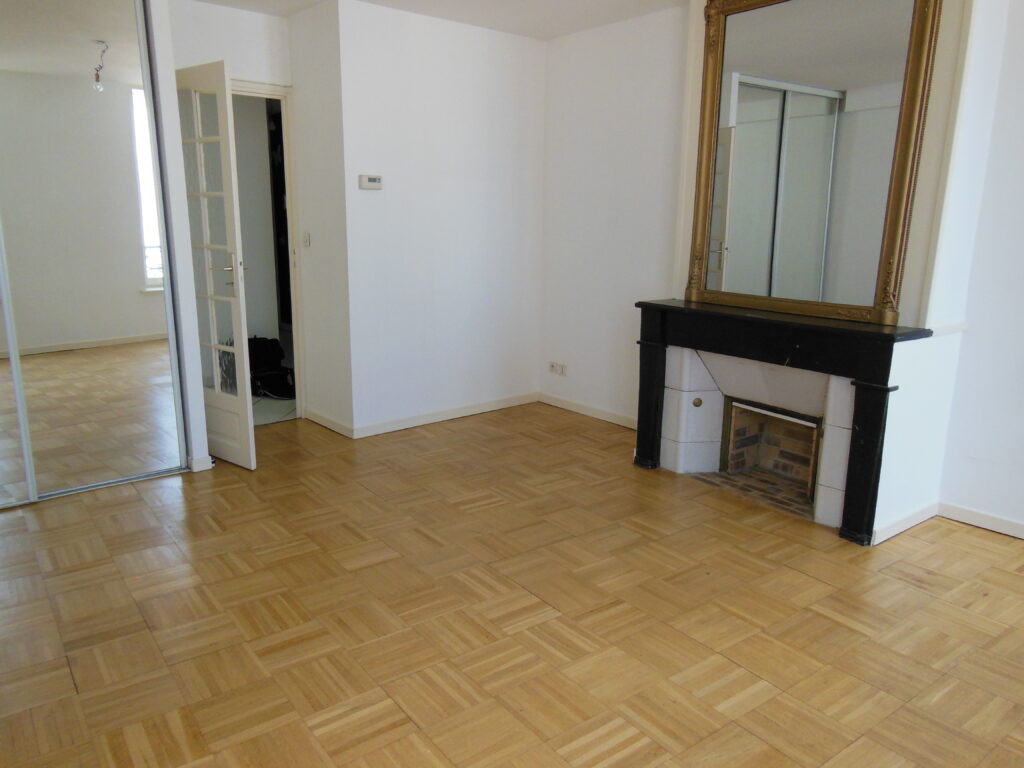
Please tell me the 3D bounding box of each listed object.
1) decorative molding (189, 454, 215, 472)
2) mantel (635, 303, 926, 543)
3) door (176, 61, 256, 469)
[{"bbox_3d":[-1.683,0.427,4.009,0.113,0.070,0.064,-9,16,-38],"label":"decorative molding"},{"bbox_3d":[1.210,0.112,3.623,0.311,0.914,1.351,-9,16,-38],"label":"mantel"},{"bbox_3d":[-1.689,-0.601,4.006,0.795,2.058,0.040,10,15,36],"label":"door"}]

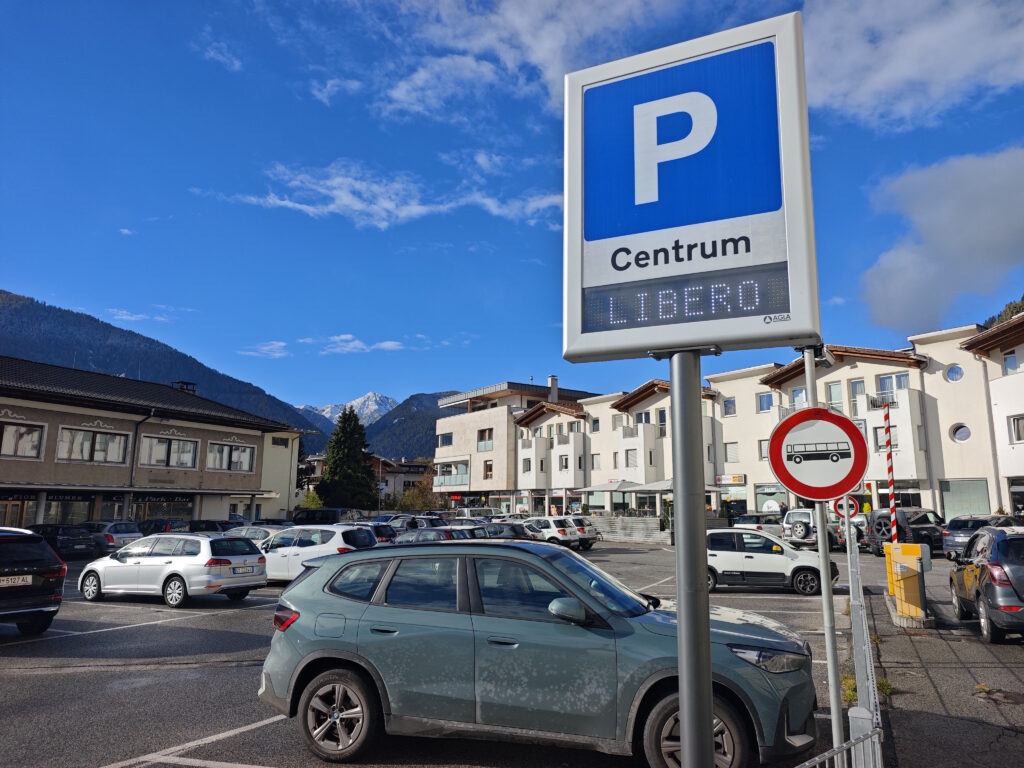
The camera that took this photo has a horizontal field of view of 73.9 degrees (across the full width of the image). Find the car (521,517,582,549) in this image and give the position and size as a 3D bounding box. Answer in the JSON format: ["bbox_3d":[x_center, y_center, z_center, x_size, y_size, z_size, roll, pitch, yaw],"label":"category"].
[{"bbox_3d":[1.131,7.420,33.702,4.150,1.610,1.755,-7,-13,37],"label":"car"}]

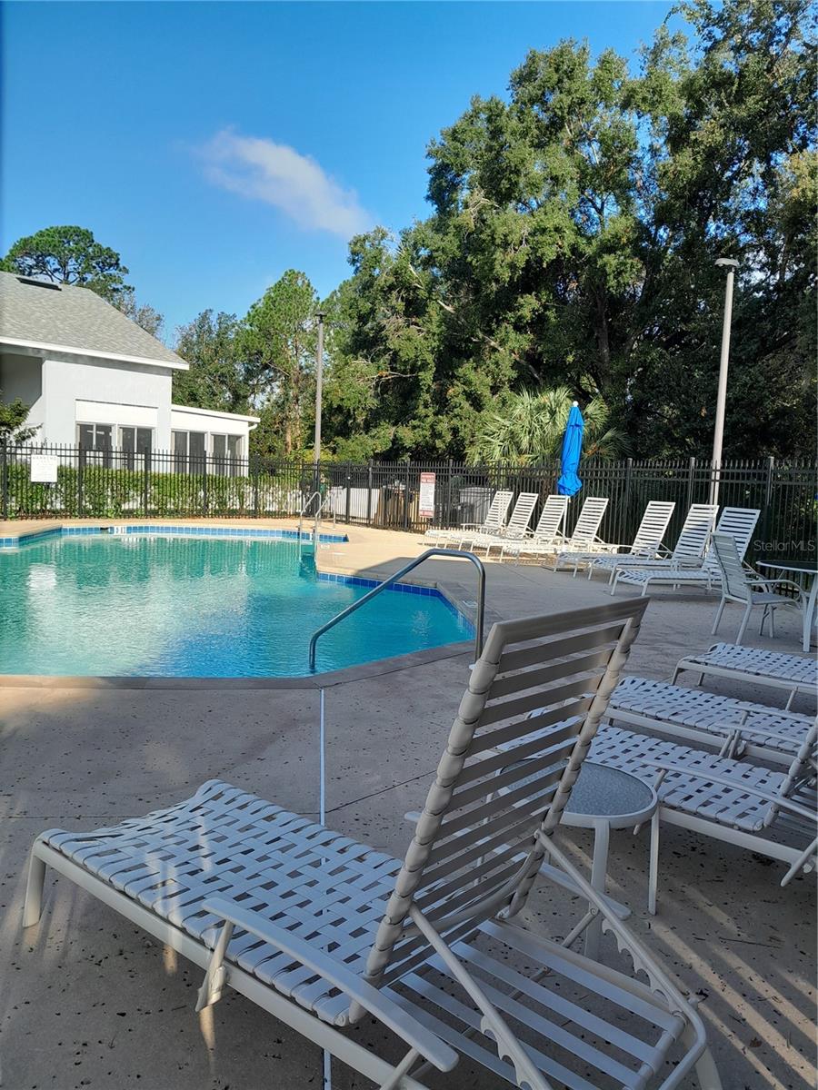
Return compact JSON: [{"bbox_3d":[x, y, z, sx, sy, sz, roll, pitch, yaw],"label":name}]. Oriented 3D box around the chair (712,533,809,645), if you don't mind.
[{"bbox_3d":[3.170,0.412,7.755,0.646,0.950,0.600,3,5,3],"label":"chair"}]

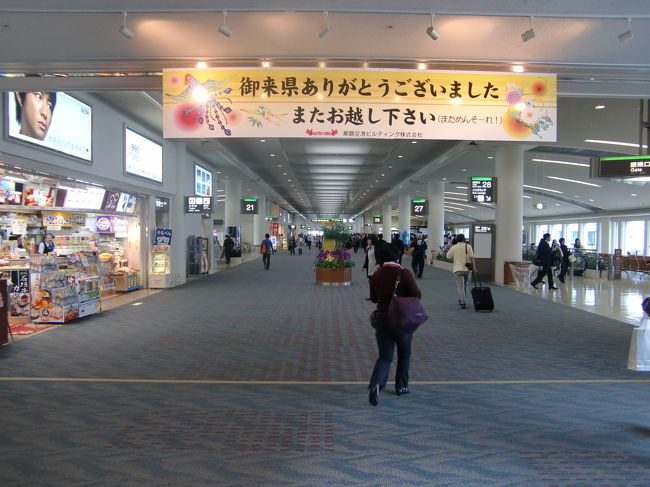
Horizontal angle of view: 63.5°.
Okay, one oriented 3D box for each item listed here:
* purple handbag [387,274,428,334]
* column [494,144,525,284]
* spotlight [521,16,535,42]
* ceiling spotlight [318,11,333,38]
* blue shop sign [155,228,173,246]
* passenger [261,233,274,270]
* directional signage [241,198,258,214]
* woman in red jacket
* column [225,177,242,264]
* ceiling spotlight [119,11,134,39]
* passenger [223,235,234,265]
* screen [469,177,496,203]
[{"bbox_3d":[0.801,0.592,5.100,0.420,0.550,0.200,0,1,-27],"label":"purple handbag"},{"bbox_3d":[6.270,-0.983,17.709,0.930,4.780,0.930,0,1,0],"label":"column"},{"bbox_3d":[1.735,-1.832,4.500,0.075,0.210,0.125,0,1,-30],"label":"spotlight"},{"bbox_3d":[0.006,-1.875,4.500,0.075,0.210,0.125,-1,1,-33],"label":"ceiling spotlight"},{"bbox_3d":[-4.892,-0.182,15.950,0.530,0.540,0.060,0,1,-7],"label":"blue shop sign"},{"bbox_3d":[-2.674,0.370,24.485,0.560,1.700,0.480,1,1,6],"label":"passenger"},{"bbox_3d":[-4.167,-2.056,29.200,0.970,0.870,0.200,0,1,0],"label":"directional signage"},{"bbox_3d":[0.727,0.791,5.287,0.560,1.570,0.550,1,1,8],"label":"woman in red jacket"},{"bbox_3d":[-5.192,-1.284,29.959,0.930,4.780,0.930,0,1,0],"label":"column"},{"bbox_3d":[-1.737,-1.912,4.600,0.140,0.250,0.090,0,1,-41],"label":"ceiling spotlight"},{"bbox_3d":[-5.235,0.354,28.600,0.500,1.580,0.400,0,1,15],"label":"passenger"},{"bbox_3d":[5.241,-1.764,17.400,0.940,0.850,0.200,0,1,0],"label":"screen"}]

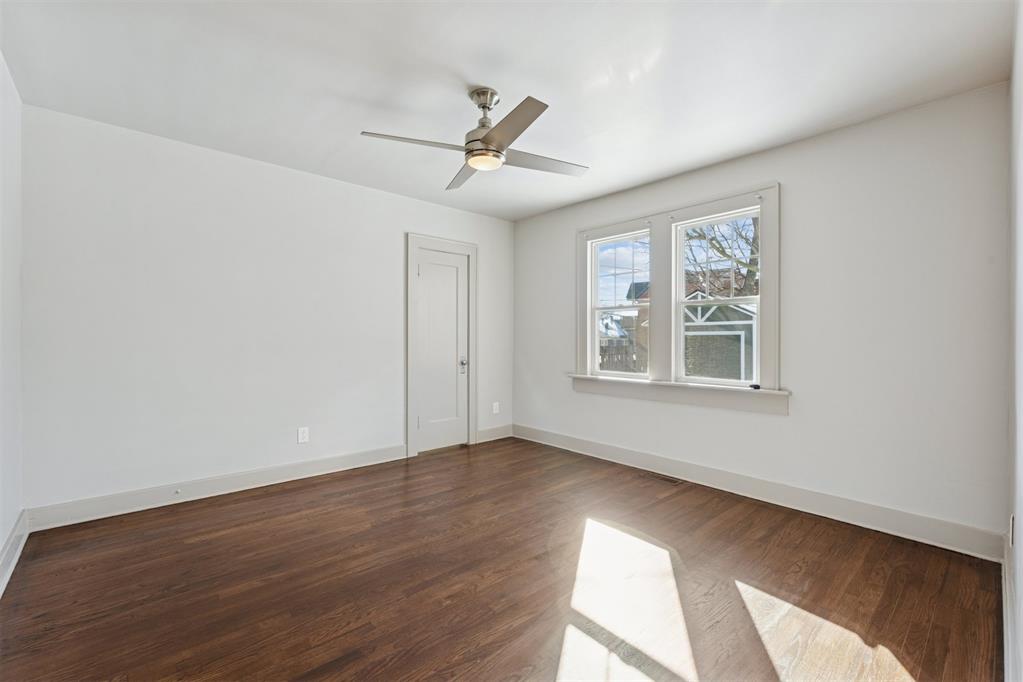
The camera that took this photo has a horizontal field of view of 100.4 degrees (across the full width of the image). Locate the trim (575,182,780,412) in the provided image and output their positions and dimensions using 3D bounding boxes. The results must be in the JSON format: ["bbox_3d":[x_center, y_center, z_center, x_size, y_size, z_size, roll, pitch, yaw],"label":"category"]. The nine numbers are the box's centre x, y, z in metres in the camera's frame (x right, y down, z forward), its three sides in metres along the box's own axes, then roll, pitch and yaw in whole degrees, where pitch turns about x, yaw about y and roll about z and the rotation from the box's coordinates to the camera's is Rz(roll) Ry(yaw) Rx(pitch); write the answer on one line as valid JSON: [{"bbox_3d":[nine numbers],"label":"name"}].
[{"bbox_3d":[1.254,-0.311,3.559,0.100,1.492,1.758,0,1,-42],"label":"trim"}]

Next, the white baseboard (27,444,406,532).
[{"bbox_3d":[-1.886,1.032,3.205,2.336,0.142,0.022,0,1,-40],"label":"white baseboard"}]

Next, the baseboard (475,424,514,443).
[{"bbox_3d":[-0.175,1.028,4.691,0.548,0.142,0.022,0,1,-40],"label":"baseboard"}]

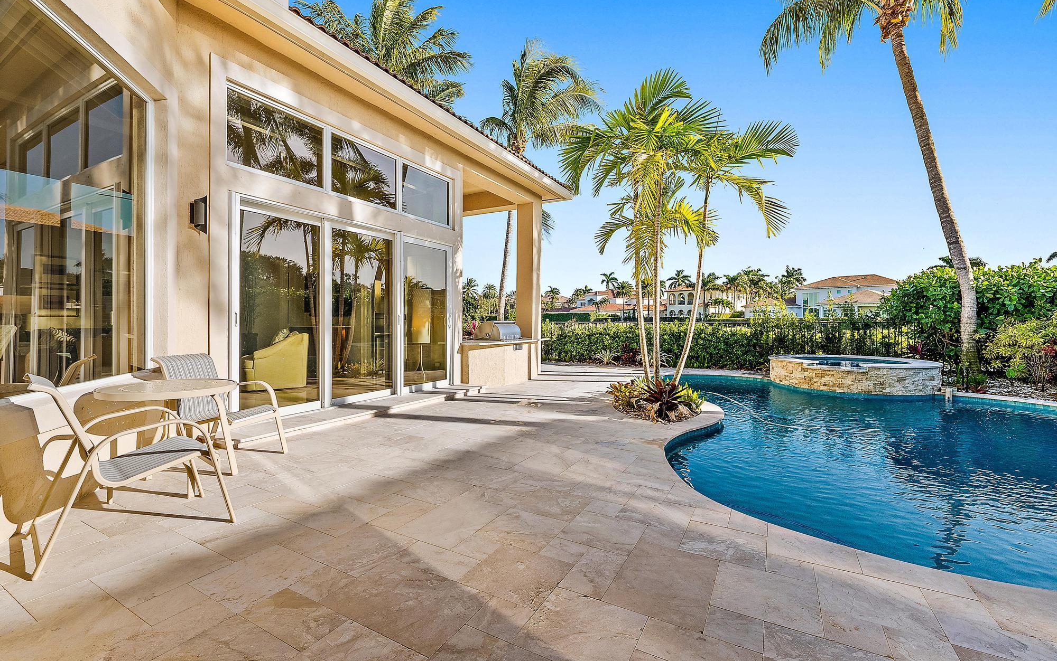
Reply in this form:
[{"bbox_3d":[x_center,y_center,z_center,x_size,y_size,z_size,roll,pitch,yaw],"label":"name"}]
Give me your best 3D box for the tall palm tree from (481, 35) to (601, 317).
[{"bbox_3d":[0.505,-4.964,15.439,4.500,11.800,4.500,0,1,0],"label":"tall palm tree"}]

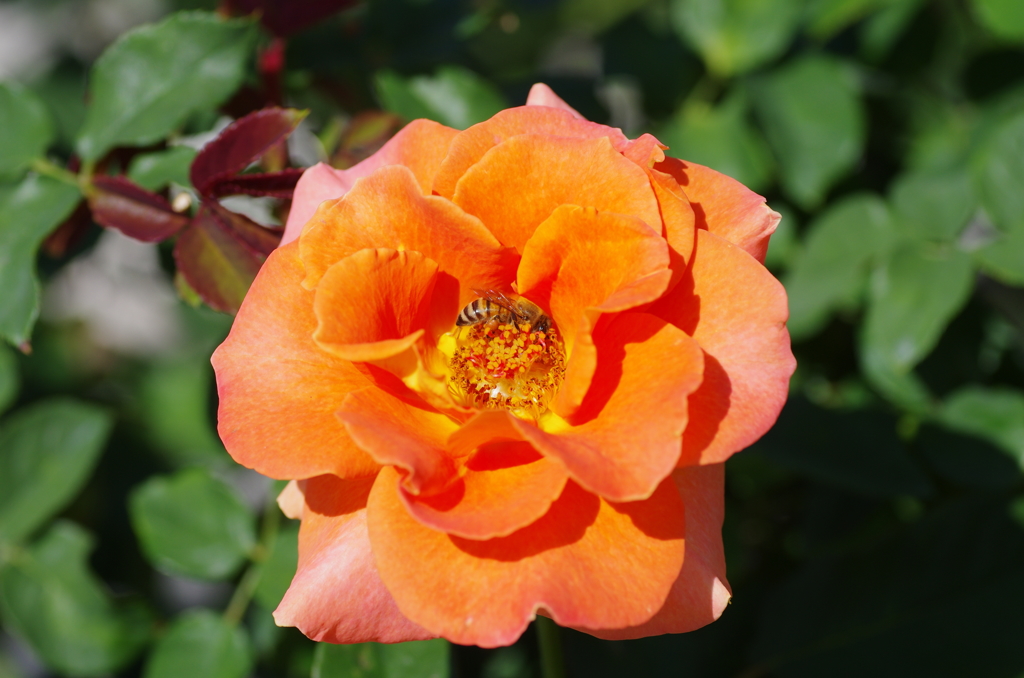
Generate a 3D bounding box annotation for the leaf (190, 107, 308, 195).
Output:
[{"bbox_3d":[-0.043,-0.031,0.622,0.022,0.005,0.011,-37,64,-1],"label":"leaf"}]

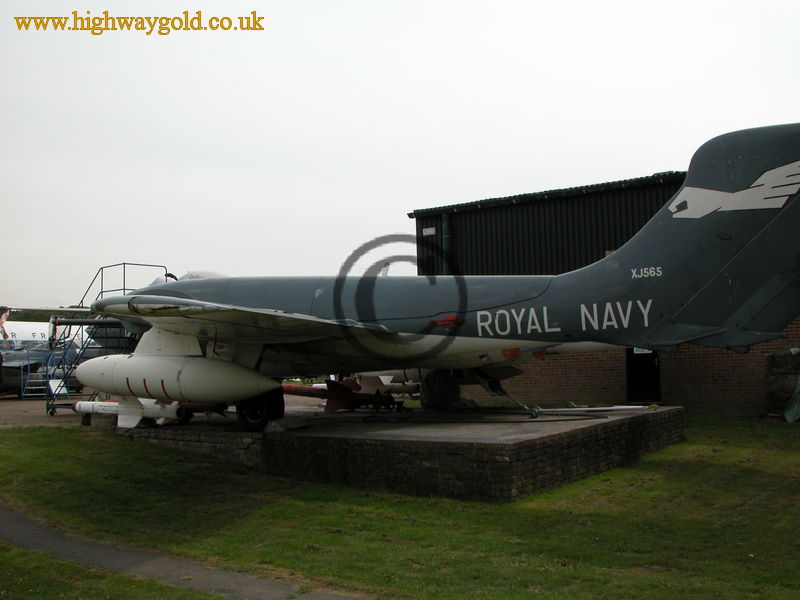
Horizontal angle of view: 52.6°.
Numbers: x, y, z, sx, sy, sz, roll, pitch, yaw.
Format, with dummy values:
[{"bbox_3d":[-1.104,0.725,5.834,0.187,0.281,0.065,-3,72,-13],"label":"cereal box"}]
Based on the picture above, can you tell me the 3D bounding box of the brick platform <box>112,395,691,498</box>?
[{"bbox_3d":[0.262,2.351,13.939,7.220,0.630,6.880,-5,-6,34],"label":"brick platform"}]

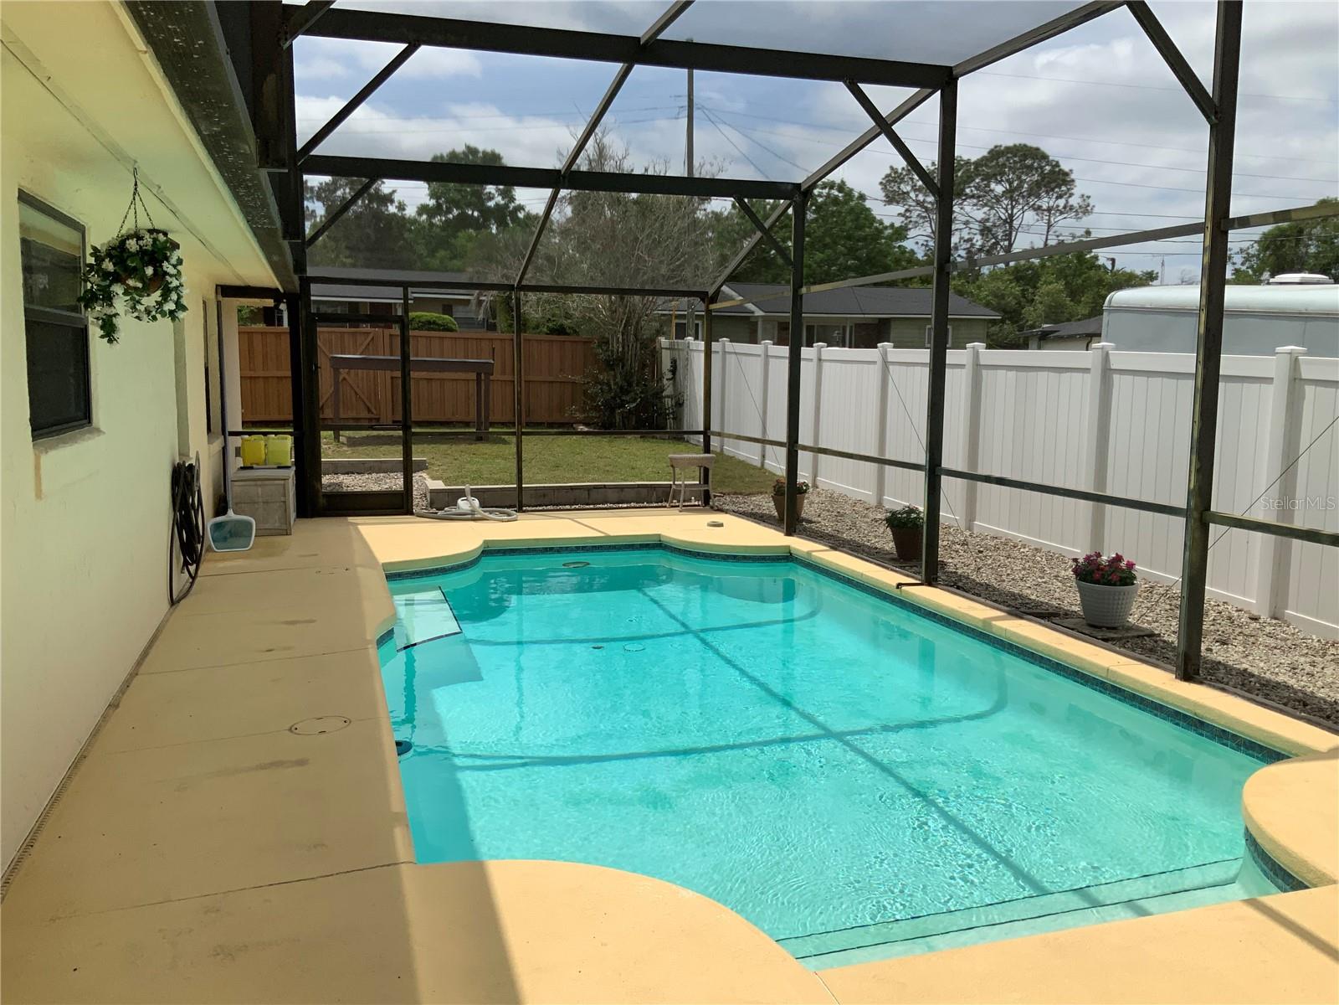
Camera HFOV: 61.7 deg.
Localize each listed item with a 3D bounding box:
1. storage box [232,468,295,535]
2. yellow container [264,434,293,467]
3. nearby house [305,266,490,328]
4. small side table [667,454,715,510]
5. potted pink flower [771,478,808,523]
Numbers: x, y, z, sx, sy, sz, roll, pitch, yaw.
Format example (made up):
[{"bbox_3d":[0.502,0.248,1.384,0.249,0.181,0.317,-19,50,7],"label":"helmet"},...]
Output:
[{"bbox_3d":[-3.840,-0.019,10.630,0.520,0.565,0.930,-2,7,-17],"label":"storage box"},{"bbox_3d":[-3.809,-0.502,10.923,0.235,0.310,0.165,-2,7,-17],"label":"yellow container"},{"bbox_3d":[-11.532,-7.266,43.494,11.300,4.100,8.500,-2,7,-17],"label":"nearby house"},{"bbox_3d":[0.257,-0.218,12.483,0.440,0.585,0.370,-2,7,-17],"label":"small side table"},{"bbox_3d":[1.267,-0.038,11.829,0.395,0.440,0.395,0,7,0],"label":"potted pink flower"}]

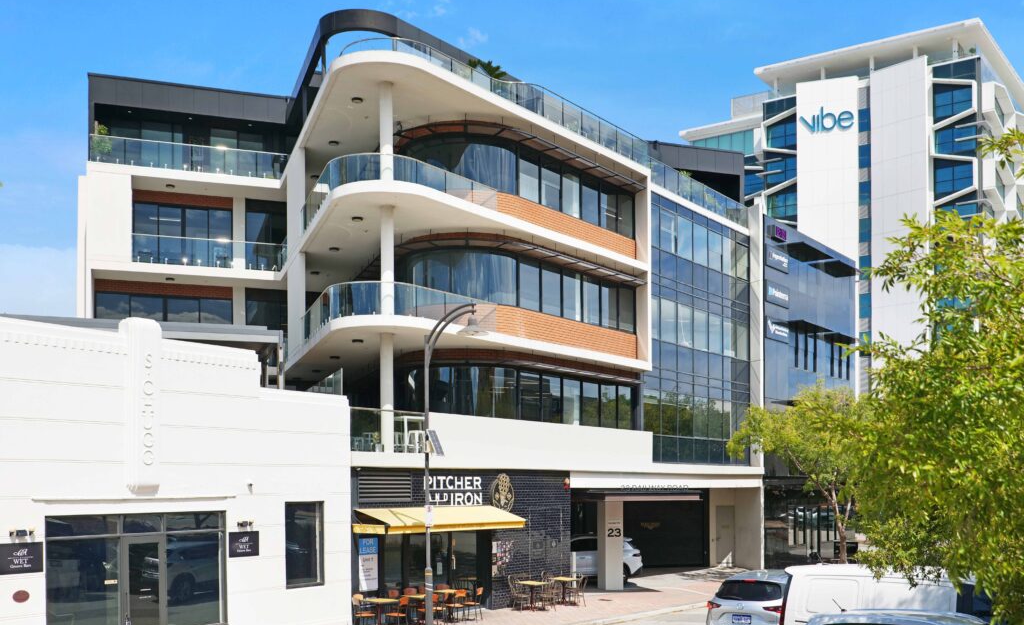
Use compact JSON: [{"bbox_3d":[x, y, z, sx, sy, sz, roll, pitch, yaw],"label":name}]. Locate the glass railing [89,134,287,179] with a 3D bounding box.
[{"bbox_3d":[-12.039,-5.768,37.050,7.000,1.020,0.100,1,-4,-19],"label":"glass railing"}]

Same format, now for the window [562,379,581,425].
[{"bbox_3d":[1.864,2.819,31.190,0.100,1.420,0.980,-6,-10,38],"label":"window"}]

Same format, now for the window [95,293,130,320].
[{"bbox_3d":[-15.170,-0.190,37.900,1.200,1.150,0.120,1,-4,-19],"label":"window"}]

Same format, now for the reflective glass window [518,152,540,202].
[{"bbox_3d":[0.513,-4.078,30.758,0.100,1.265,1.159,-5,-7,38],"label":"reflective glass window"}]

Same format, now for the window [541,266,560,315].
[{"bbox_3d":[1.244,-0.648,31.866,0.100,1.392,1.076,-3,-4,38],"label":"window"}]

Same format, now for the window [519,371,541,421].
[{"bbox_3d":[0.513,2.611,30.758,0.100,1.435,1.159,-5,-7,38],"label":"window"}]

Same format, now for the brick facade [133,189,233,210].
[{"bbox_3d":[-12.794,-4.418,38.803,3.664,0.440,0.200,1,-3,-18],"label":"brick facade"}]

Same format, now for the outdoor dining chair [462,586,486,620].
[{"bbox_3d":[-0.990,7.495,25.600,0.500,0.860,0.460,5,-10,-34],"label":"outdoor dining chair"}]

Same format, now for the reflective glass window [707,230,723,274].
[{"bbox_3d":[8.475,-2.494,41.494,0.100,1.471,1.437,-3,-4,38],"label":"reflective glass window"}]

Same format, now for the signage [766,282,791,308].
[{"bbox_3d":[11.630,-0.805,43.795,0.120,0.989,2.599,-5,-7,38],"label":"signage"}]

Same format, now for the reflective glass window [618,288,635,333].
[{"bbox_3d":[4.028,-0.078,35.287,0.100,1.505,1.119,-5,-7,38],"label":"reflective glass window"}]

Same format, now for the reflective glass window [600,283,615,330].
[{"bbox_3d":[3.298,-0.172,34.347,0.100,1.430,0.996,-5,-7,38],"label":"reflective glass window"}]

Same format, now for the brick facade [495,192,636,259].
[{"bbox_3d":[1.918,-2.717,32.486,0.200,0.780,8.002,-5,-7,38],"label":"brick facade"}]

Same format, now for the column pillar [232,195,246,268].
[{"bbox_3d":[-10.764,-3.020,39.300,0.540,3.120,0.450,1,-3,-18],"label":"column pillar"}]

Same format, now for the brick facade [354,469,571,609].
[{"bbox_3d":[-1.094,6.495,28.444,0.400,4.100,9.313,-6,-10,38],"label":"brick facade"}]

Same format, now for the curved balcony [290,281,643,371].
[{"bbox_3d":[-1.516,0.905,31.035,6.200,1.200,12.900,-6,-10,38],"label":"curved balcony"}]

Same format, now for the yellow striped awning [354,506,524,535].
[{"bbox_3d":[-1.740,5.350,25.820,1.220,0.620,5.270,-5,-7,38],"label":"yellow striped awning"}]

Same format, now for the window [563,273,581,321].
[{"bbox_3d":[1.864,-0.470,31.190,0.100,1.380,0.980,-6,-10,38],"label":"window"}]

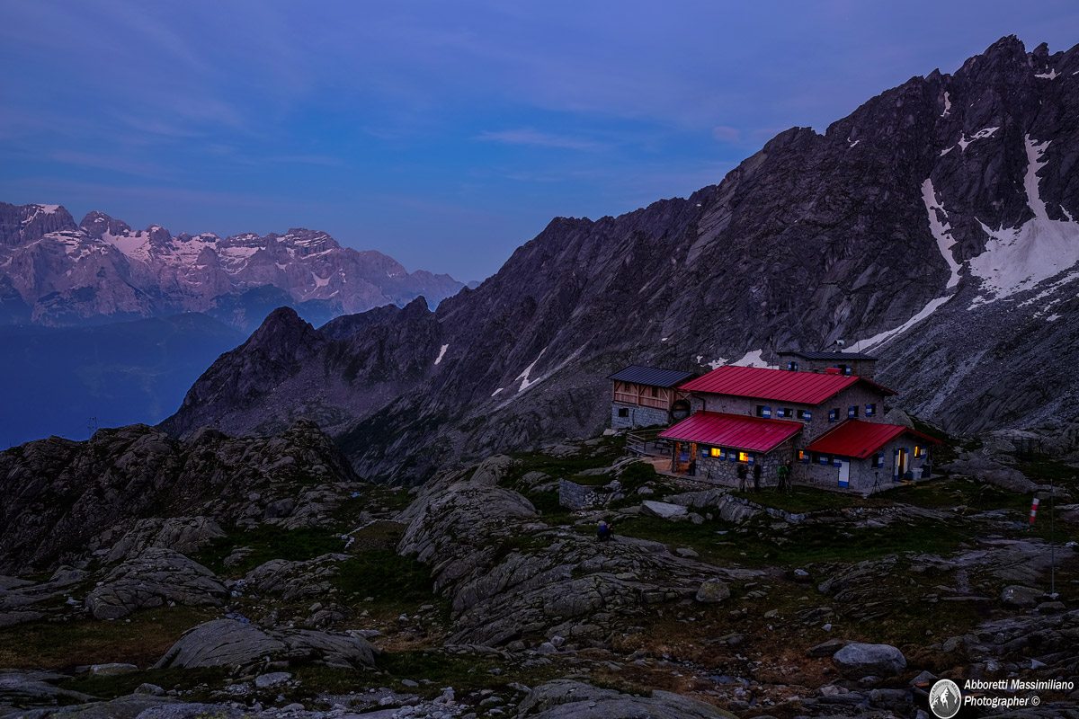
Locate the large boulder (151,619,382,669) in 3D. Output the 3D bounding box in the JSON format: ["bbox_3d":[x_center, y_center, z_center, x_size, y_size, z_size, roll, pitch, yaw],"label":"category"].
[{"bbox_3d":[-10.441,10.629,40.000,8.200,1.350,3.500,-2,5,-15],"label":"large boulder"}]

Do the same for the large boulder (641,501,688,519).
[{"bbox_3d":[7.717,9.249,65.000,2.800,1.050,1.700,0,5,7],"label":"large boulder"}]

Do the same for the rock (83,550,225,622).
[{"bbox_3d":[-18.139,10.290,49.500,6.400,2.400,5.200,-2,5,-20],"label":"rock"}]

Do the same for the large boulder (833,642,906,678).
[{"bbox_3d":[11.624,10.490,37.000,2.500,1.050,1.550,1,5,17],"label":"large boulder"}]

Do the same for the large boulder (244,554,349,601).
[{"bbox_3d":[-11.941,10.451,51.500,5.100,1.500,4.500,-2,5,-13],"label":"large boulder"}]

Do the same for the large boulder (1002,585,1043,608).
[{"bbox_3d":[21.155,10.311,46.000,1.650,0.850,1.150,2,5,25],"label":"large boulder"}]

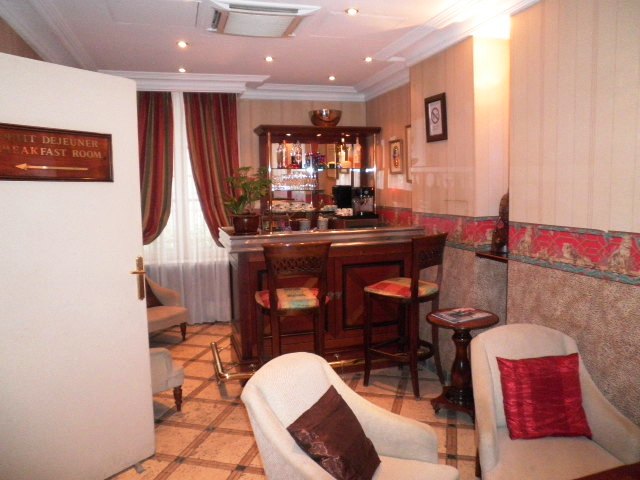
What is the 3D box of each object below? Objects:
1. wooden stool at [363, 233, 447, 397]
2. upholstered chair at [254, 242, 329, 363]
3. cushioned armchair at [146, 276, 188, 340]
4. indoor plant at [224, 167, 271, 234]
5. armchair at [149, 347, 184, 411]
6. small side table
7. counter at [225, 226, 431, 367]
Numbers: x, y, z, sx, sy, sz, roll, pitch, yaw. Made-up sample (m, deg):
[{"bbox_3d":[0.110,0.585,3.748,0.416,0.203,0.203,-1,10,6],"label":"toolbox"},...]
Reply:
[{"bbox_3d":[0.621,0.528,3.554,0.504,1.124,0.504,4,8,44],"label":"wooden stool"},{"bbox_3d":[-0.201,0.572,3.297,0.460,1.124,0.496,-3,6,-15],"label":"upholstered chair"},{"bbox_3d":[-1.792,0.643,4.724,0.701,0.766,0.657,3,7,36],"label":"cushioned armchair"},{"bbox_3d":[-0.596,-0.320,3.819,0.358,0.534,0.350,-3,6,-15],"label":"indoor plant"},{"bbox_3d":[-1.384,0.795,3.139,0.657,0.766,0.701,3,7,36],"label":"armchair"},{"bbox_3d":[0.943,0.821,3.168,0.511,0.606,0.511,-3,6,-15],"label":"small side table"},{"bbox_3d":[-0.008,0.470,4.186,1.555,1.139,0.942,-3,6,-15],"label":"counter"}]

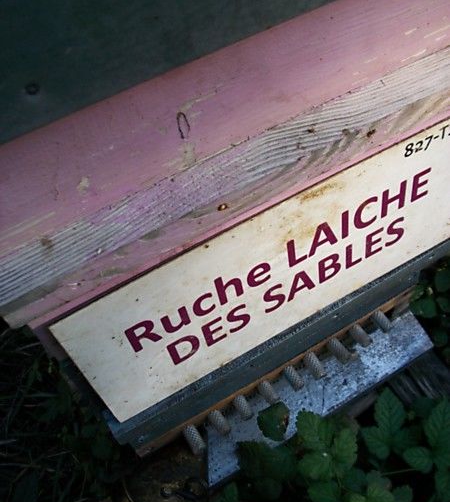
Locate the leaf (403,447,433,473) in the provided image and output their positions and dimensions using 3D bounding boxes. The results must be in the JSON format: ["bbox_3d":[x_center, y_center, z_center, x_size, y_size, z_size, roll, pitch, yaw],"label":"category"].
[{"bbox_3d":[0.231,0.252,0.667,0.037,0.011,0.031,-18,52,-6],"label":"leaf"}]

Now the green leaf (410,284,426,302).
[{"bbox_3d":[0.248,0.053,0.711,0.024,0.012,0.019,-43,59,-13],"label":"green leaf"}]

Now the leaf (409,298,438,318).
[{"bbox_3d":[0.258,0.073,0.721,0.027,0.012,0.028,10,62,19],"label":"leaf"}]

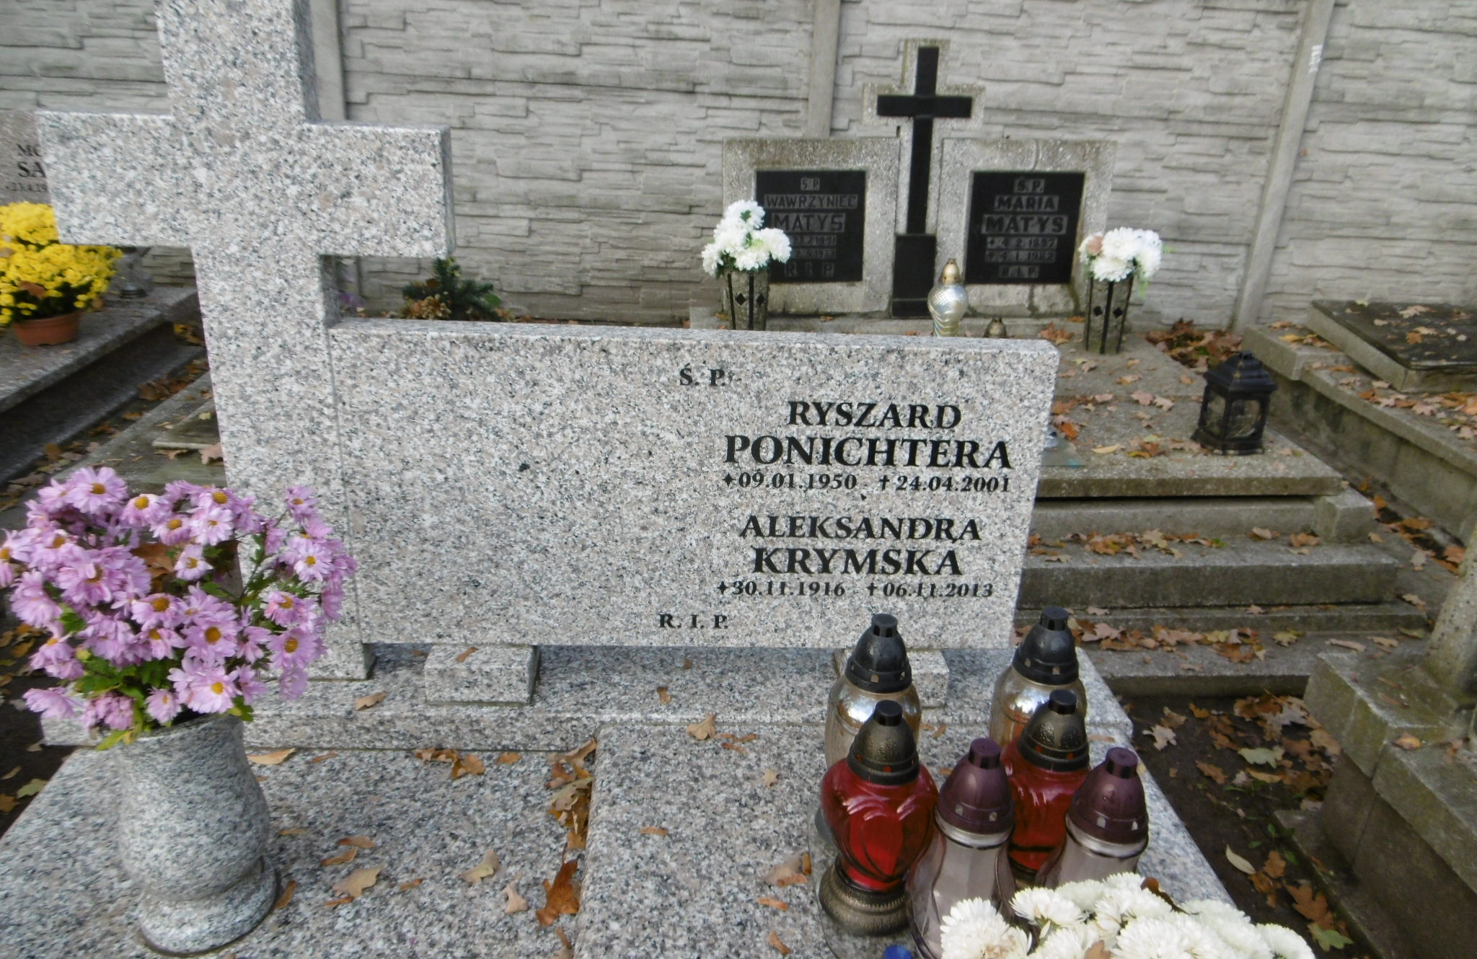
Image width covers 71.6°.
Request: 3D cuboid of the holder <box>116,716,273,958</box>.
[{"bbox_3d":[-0.609,0.399,1.155,0.153,0.212,0.153,2,22,-2],"label":"holder"}]

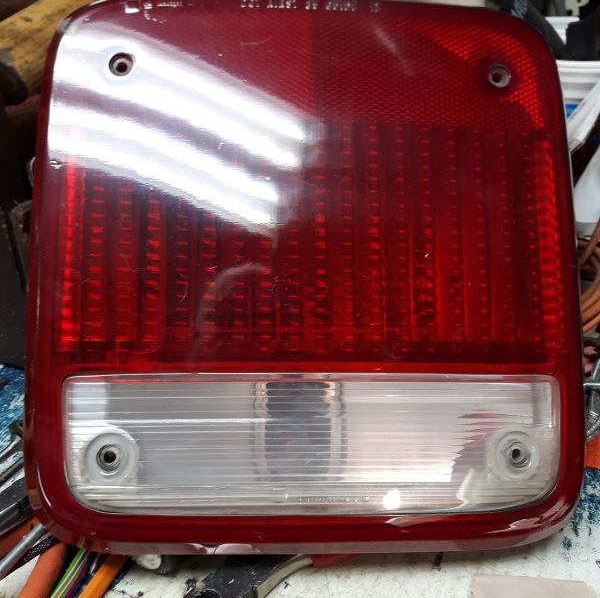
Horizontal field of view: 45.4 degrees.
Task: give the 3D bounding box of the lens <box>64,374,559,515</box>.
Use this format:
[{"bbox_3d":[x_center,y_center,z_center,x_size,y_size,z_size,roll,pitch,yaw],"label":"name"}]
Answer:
[{"bbox_3d":[0.007,0.060,0.301,0.205,0.058,0.015,0,-6,-4],"label":"lens"}]

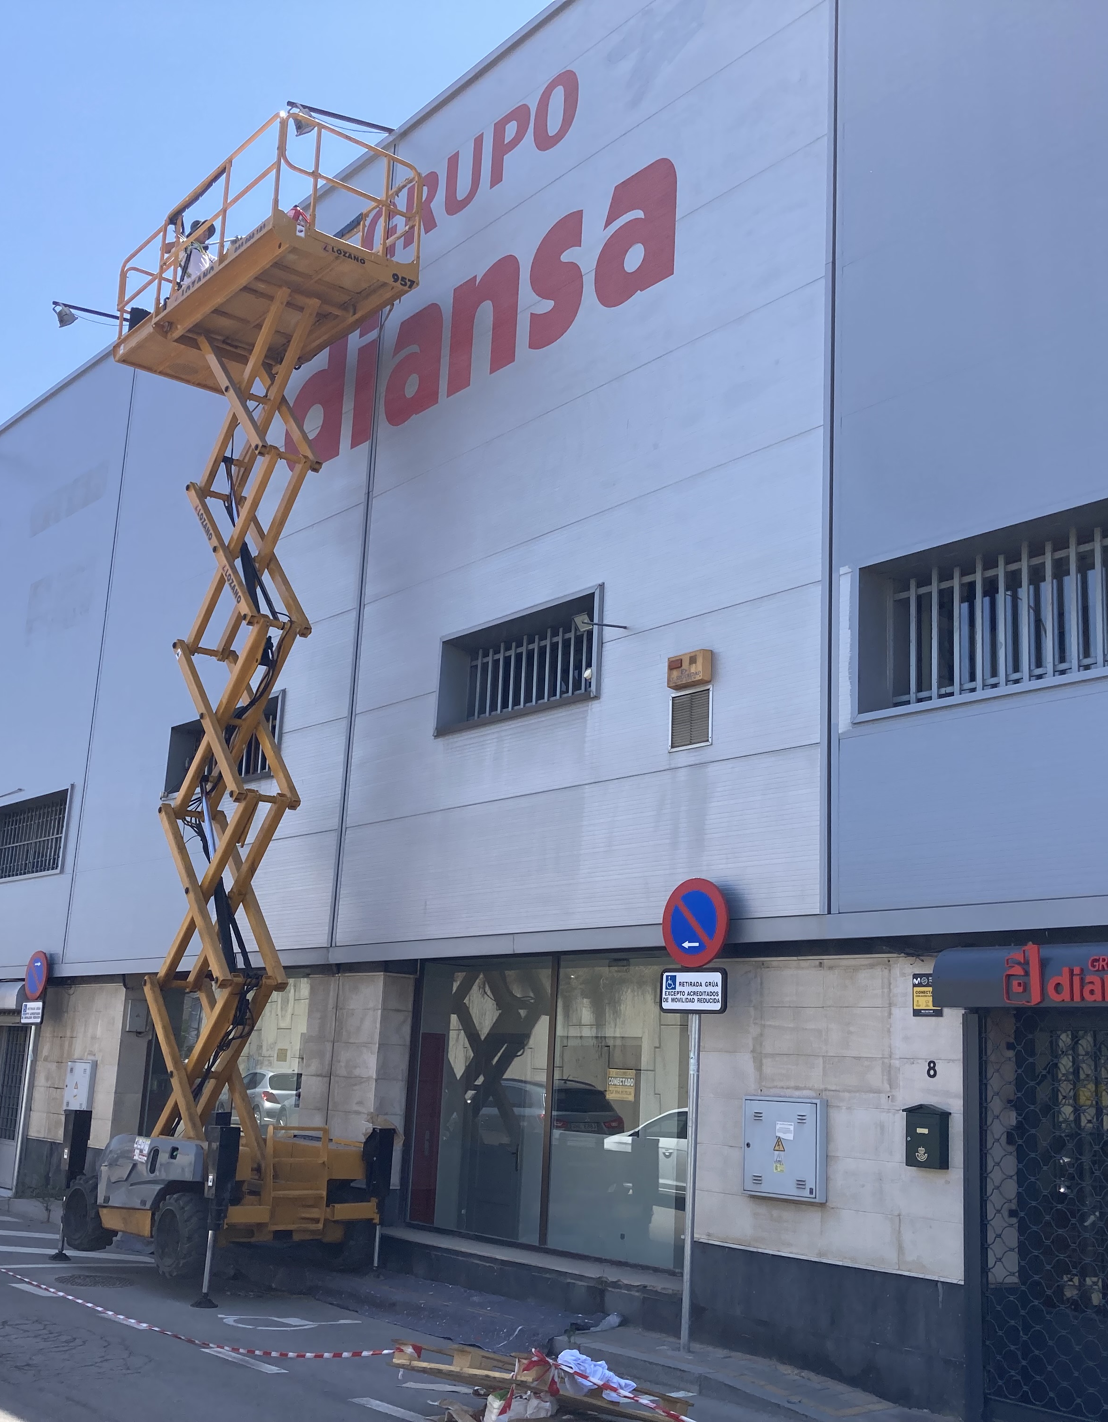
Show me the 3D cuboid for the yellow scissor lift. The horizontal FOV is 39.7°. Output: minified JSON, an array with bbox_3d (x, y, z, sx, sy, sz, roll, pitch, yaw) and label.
[{"bbox_3d":[-2.929,-0.203,14.286,1.830,10.156,3.875,13,-17,-38],"label":"yellow scissor lift"}]

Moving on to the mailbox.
[{"bbox_3d":[2.152,2.441,8.803,0.100,0.365,0.285,13,-17,-37],"label":"mailbox"}]

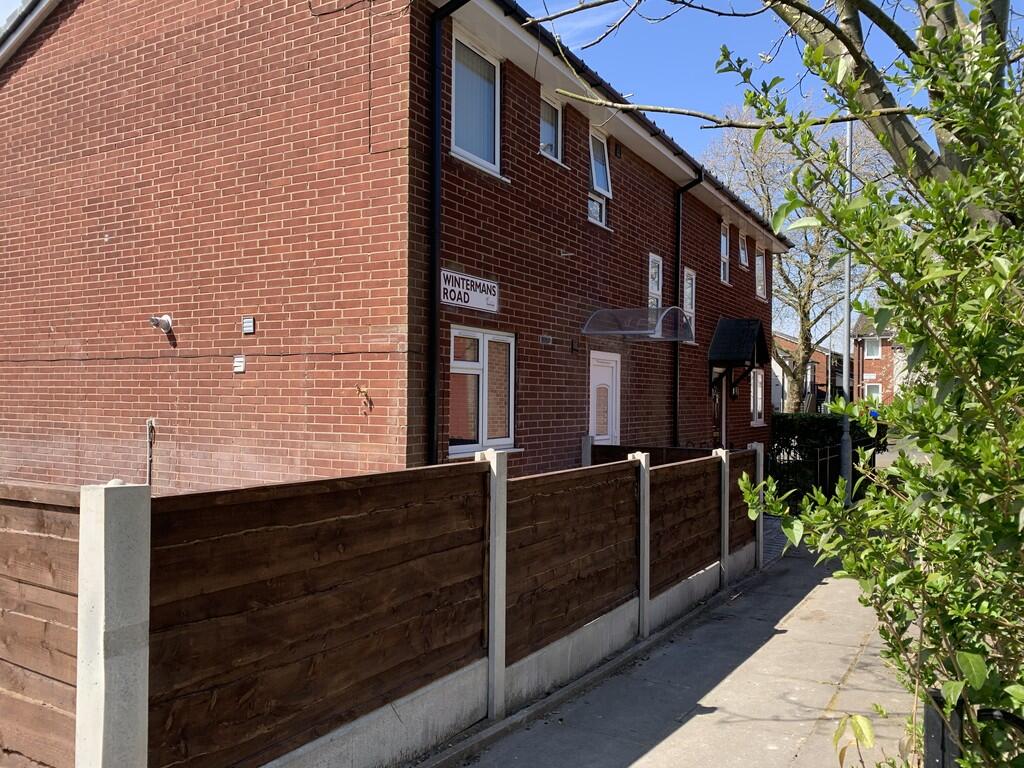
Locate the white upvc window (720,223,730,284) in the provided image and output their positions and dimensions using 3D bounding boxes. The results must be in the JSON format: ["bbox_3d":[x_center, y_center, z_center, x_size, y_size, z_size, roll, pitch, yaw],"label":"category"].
[{"bbox_3d":[3.815,-2.344,13.942,0.080,1.080,0.570,0,-1,31],"label":"white upvc window"}]

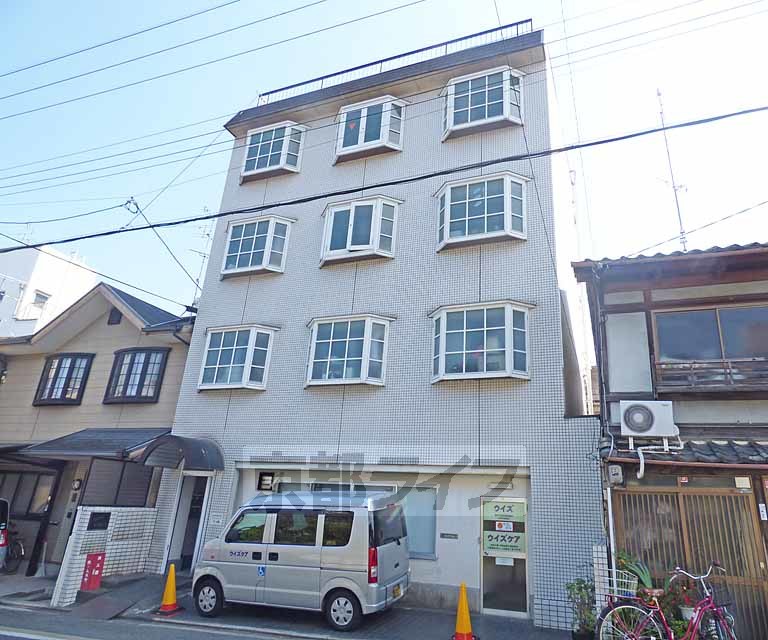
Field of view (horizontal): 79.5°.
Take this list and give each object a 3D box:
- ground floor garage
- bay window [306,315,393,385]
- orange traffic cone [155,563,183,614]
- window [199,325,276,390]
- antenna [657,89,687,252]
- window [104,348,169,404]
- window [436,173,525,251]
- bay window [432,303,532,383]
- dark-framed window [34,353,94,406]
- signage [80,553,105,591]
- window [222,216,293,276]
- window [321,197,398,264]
[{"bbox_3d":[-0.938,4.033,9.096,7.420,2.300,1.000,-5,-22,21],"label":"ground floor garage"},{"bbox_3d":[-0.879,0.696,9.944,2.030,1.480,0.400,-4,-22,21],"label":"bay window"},{"bbox_3d":[-3.583,4.571,7.874,0.380,0.700,0.380,-4,-22,21],"label":"orange traffic cone"},{"bbox_3d":[-3.423,0.857,10.409,1.900,1.450,0.370,-4,-21,21],"label":"window"},{"bbox_3d":[6.646,-3.453,10.648,0.650,4.600,0.600,-4,-21,21],"label":"antenna"},{"bbox_3d":[-6.284,1.375,11.529,1.880,1.360,0.320,-4,-21,21],"label":"window"},{"bbox_3d":[1.926,-2.216,9.386,1.900,1.450,0.370,-4,-21,21],"label":"window"},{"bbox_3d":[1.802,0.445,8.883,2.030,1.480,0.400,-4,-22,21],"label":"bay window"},{"bbox_3d":[-9.188,1.683,13.103,1.900,1.400,0.280,-4,-22,21],"label":"dark-framed window"},{"bbox_3d":[-5.395,4.666,8.606,0.030,0.590,0.420,-4,-21,21],"label":"signage"},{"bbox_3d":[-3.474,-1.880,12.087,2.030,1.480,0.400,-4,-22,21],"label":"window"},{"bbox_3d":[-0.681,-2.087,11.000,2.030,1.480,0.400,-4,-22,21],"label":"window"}]

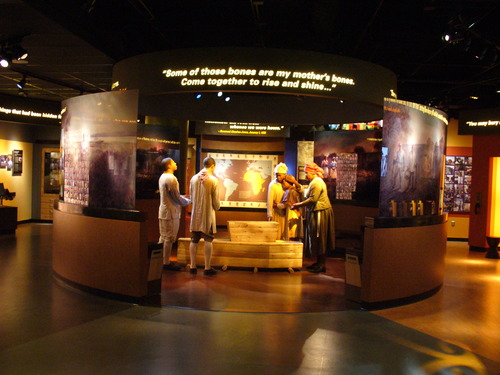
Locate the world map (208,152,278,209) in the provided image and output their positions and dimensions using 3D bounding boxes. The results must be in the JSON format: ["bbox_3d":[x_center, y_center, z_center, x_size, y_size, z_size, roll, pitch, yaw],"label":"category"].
[{"bbox_3d":[-0.187,-0.162,14.296,1.912,1.449,0.050,2,2,0],"label":"world map"}]

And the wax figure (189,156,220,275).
[{"bbox_3d":[-0.671,0.416,8.097,0.490,1.742,0.420,2,2,9],"label":"wax figure"}]

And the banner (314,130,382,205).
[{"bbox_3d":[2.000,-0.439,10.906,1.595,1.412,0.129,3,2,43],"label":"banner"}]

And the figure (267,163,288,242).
[{"bbox_3d":[0.531,0.437,9.137,0.470,1.717,0.400,1,2,-38],"label":"figure"}]

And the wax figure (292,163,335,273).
[{"bbox_3d":[1.028,0.468,8.577,0.670,1.721,0.520,2,2,13],"label":"wax figure"}]

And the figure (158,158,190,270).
[{"bbox_3d":[-1.153,0.405,8.297,0.530,1.721,0.500,2,2,-5],"label":"figure"}]

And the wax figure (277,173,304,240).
[{"bbox_3d":[0.691,0.549,9.000,0.380,1.513,0.440,0,2,-41],"label":"wax figure"}]

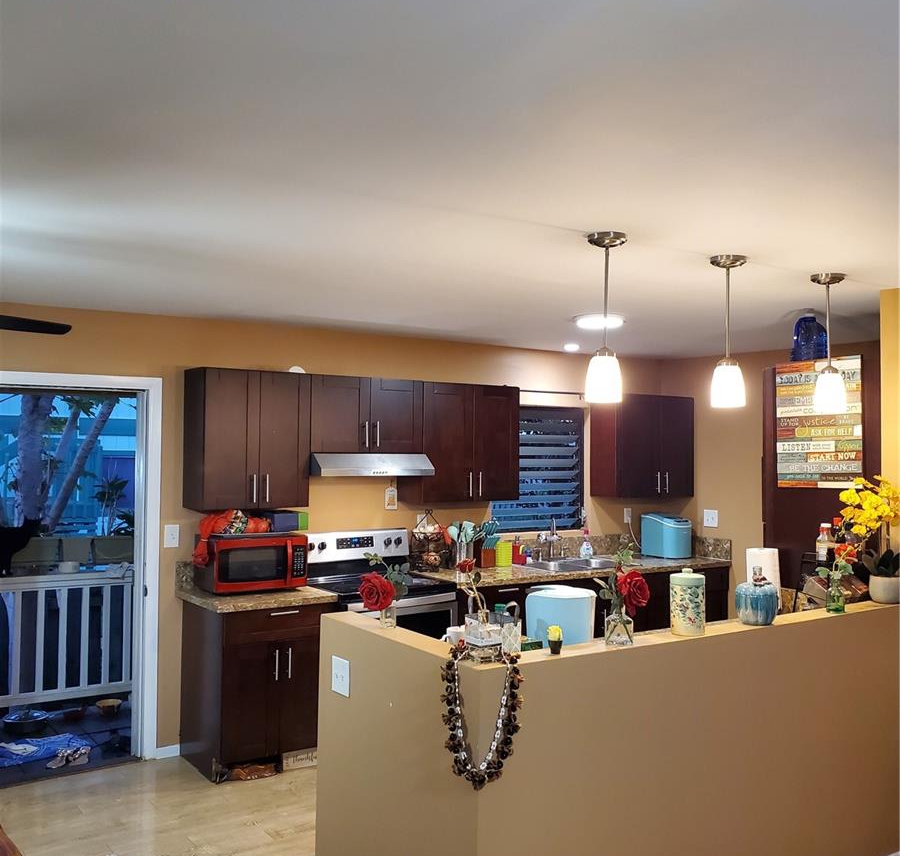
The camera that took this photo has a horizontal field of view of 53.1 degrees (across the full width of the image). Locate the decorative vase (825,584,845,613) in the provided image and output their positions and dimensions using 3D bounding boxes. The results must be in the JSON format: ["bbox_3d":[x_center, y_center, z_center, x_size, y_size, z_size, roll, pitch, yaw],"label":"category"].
[{"bbox_3d":[1.542,0.677,3.598,0.074,0.115,0.074,2,-2,-34],"label":"decorative vase"}]

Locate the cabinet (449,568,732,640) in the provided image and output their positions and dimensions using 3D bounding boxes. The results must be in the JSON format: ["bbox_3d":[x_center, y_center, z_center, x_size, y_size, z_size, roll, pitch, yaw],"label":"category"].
[{"bbox_3d":[0.879,1.441,6.262,2.470,0.876,0.590,2,-2,-34],"label":"cabinet"}]

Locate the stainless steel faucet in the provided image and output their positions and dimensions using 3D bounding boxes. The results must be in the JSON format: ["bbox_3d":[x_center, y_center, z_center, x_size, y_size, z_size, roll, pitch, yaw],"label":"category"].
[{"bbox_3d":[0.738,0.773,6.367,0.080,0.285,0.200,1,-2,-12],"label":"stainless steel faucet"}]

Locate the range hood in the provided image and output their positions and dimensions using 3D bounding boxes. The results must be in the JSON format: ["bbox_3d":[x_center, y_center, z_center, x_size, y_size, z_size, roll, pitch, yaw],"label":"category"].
[{"bbox_3d":[-0.531,0.219,5.472,0.761,0.135,0.460,2,-2,-33],"label":"range hood"}]

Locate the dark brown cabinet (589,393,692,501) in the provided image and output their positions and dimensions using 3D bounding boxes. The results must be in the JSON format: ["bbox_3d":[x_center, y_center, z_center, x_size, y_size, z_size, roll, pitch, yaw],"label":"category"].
[{"bbox_3d":[1.471,0.144,6.888,0.780,0.761,0.315,2,-2,-33],"label":"dark brown cabinet"}]

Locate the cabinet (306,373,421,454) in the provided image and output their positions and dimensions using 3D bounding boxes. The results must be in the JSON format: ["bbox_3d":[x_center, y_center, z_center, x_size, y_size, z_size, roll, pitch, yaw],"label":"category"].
[{"bbox_3d":[-0.560,-0.072,5.502,0.761,0.446,0.298,2,-2,-34],"label":"cabinet"}]

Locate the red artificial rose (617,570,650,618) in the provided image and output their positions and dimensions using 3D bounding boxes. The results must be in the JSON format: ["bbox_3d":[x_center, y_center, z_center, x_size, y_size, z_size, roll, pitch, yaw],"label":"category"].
[{"bbox_3d":[0.603,0.540,2.960,0.100,0.150,0.095,2,-2,-33],"label":"red artificial rose"}]

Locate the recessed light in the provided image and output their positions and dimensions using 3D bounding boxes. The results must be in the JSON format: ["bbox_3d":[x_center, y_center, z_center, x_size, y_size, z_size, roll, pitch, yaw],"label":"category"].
[{"bbox_3d":[0.814,-0.584,4.940,0.285,0.060,0.285,0,-2,0],"label":"recessed light"}]

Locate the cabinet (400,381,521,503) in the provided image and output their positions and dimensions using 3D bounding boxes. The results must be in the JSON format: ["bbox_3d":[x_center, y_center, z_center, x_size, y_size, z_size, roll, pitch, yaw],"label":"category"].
[{"bbox_3d":[0.069,0.103,5.923,0.762,0.757,0.298,2,-2,-34],"label":"cabinet"}]

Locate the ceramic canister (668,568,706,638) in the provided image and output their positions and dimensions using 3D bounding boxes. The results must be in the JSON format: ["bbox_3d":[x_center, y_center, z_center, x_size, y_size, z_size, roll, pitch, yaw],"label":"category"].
[{"bbox_3d":[0.828,0.604,3.134,0.123,0.218,0.123,1,-2,0],"label":"ceramic canister"}]

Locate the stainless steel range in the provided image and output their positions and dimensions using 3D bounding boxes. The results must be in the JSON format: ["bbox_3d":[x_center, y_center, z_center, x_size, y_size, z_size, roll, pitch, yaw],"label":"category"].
[{"bbox_3d":[-0.438,1.236,5.317,0.770,1.200,0.670,2,-2,-34],"label":"stainless steel range"}]

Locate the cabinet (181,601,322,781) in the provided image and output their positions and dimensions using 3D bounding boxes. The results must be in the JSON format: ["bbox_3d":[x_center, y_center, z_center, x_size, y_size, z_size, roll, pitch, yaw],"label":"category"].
[{"bbox_3d":[-1.077,1.379,4.990,0.629,0.877,0.605,2,-2,-33],"label":"cabinet"}]

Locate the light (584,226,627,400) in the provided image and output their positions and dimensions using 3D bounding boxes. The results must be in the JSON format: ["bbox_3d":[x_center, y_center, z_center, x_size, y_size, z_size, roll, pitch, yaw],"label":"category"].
[{"bbox_3d":[0.526,-0.360,3.027,0.134,0.570,0.134,0,-2,0],"label":"light"}]

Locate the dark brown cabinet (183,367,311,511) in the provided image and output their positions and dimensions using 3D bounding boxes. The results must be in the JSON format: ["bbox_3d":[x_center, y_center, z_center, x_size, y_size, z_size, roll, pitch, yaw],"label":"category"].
[{"bbox_3d":[-1.149,0.070,5.151,0.631,0.764,0.320,2,-2,-33],"label":"dark brown cabinet"}]

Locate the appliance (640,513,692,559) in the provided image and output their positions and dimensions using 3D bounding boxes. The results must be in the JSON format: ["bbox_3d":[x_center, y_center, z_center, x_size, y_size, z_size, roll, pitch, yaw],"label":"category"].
[{"bbox_3d":[1.659,0.828,6.914,0.240,0.322,0.315,2,-2,-34],"label":"appliance"}]

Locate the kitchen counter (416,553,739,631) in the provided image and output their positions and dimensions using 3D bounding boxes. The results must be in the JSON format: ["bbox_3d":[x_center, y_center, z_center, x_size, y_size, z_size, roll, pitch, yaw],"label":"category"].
[{"bbox_3d":[0.873,1.402,6.194,2.465,0.890,0.649,2,-3,-35],"label":"kitchen counter"}]

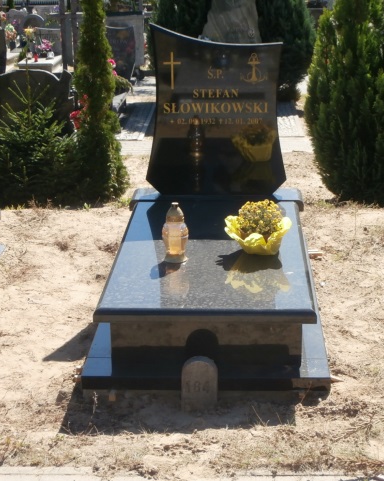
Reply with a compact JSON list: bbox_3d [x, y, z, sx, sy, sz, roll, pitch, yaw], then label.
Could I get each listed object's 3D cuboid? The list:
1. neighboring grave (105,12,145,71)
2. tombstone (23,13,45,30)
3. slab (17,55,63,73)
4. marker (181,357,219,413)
[{"bbox_3d":[-1.108,-3.155,16.705,0.740,0.880,0.150,0,18,3],"label":"neighboring grave"},{"bbox_3d":[-3.811,-5.109,25.678,0.532,0.800,0.120,0,18,3],"label":"tombstone"},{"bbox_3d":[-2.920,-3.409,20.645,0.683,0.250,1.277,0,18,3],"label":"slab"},{"bbox_3d":[0.028,0.506,3.727,0.128,0.193,0.048,0,18,3],"label":"marker"}]

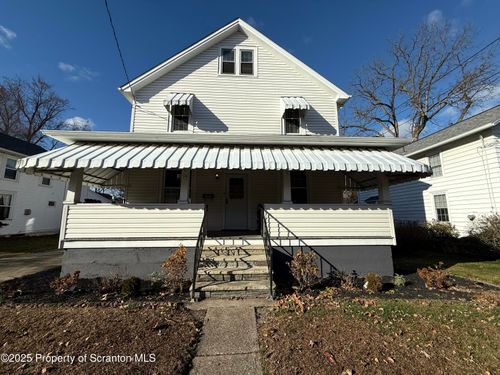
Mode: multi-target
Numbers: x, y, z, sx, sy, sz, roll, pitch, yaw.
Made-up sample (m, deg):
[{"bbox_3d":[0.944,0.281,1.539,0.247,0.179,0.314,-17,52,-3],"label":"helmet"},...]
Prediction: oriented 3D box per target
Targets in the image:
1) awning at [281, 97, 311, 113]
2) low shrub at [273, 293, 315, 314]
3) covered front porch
[{"bbox_3d":[1.772,-3.349,7.989,0.940,0.870,0.620,0,-8,-3],"label":"awning"},{"bbox_3d":[0.706,1.815,3.270,0.590,0.250,0.480,0,-8,-3],"label":"low shrub"},{"bbox_3d":[-0.391,0.440,5.760,9.330,3.680,3.650,0,-8,-3],"label":"covered front porch"}]

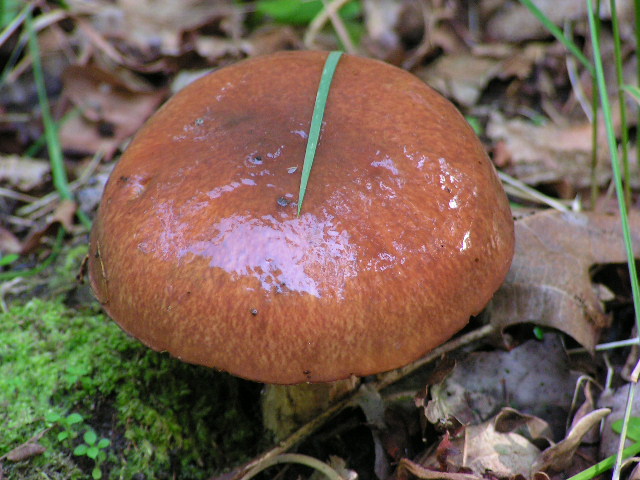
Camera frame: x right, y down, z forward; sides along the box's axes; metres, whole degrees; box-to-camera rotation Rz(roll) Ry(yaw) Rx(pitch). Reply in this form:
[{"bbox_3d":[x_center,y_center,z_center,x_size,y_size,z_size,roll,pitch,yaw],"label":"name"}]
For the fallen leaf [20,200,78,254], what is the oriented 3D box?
[{"bbox_3d":[-0.080,-0.004,1.305,0.018,0.012,0.014,0,32,0],"label":"fallen leaf"}]

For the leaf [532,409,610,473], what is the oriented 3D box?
[{"bbox_3d":[0.069,0.055,1.215,0.021,0.012,0.015,0,32,0],"label":"leaf"}]

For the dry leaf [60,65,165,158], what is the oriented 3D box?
[{"bbox_3d":[-0.064,-0.040,1.365,0.034,0.014,0.034,0,32,0],"label":"dry leaf"}]

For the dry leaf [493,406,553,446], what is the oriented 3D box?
[{"bbox_3d":[0.056,0.051,1.220,0.017,0.009,0.010,0,32,0],"label":"dry leaf"}]

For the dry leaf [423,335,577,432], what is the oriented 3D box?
[{"bbox_3d":[0.050,0.040,1.235,0.044,0.014,0.034,0,32,0],"label":"dry leaf"}]

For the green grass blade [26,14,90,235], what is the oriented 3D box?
[{"bbox_3d":[-0.080,-0.036,1.335,0.008,0.009,0.073,-24,66,14],"label":"green grass blade"}]

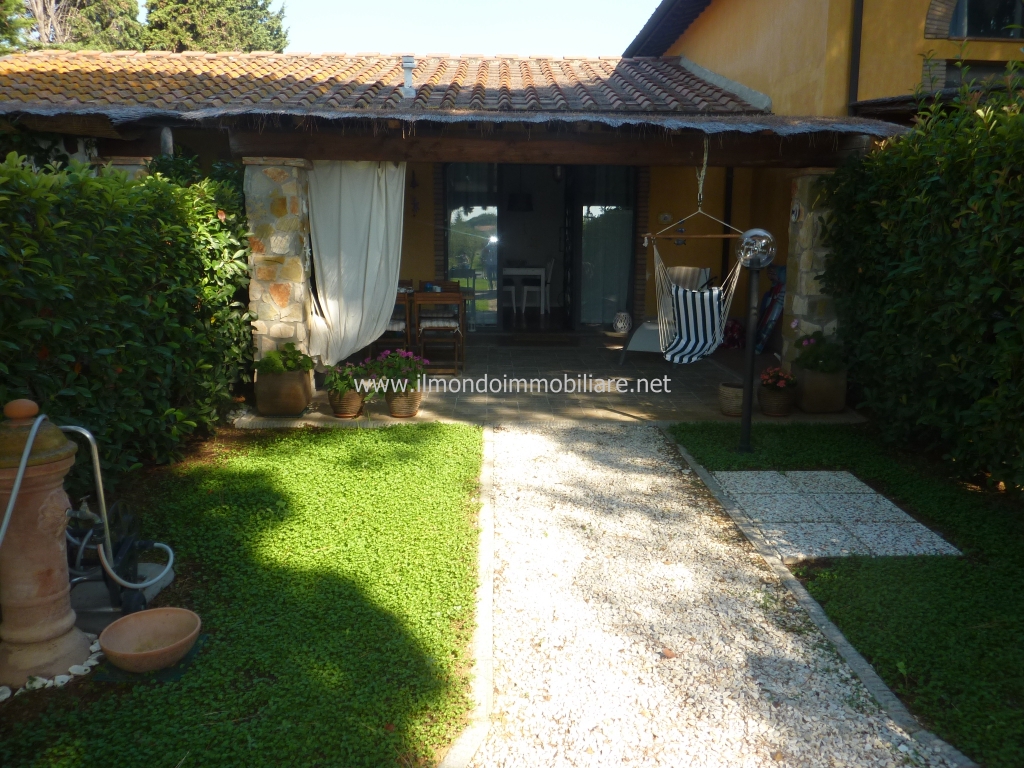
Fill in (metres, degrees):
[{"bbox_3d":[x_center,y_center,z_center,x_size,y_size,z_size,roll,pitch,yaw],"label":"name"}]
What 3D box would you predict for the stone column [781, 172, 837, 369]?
[{"bbox_3d":[2.591,-0.829,6.377,0.410,1.890,0.380,0,11,-1],"label":"stone column"}]

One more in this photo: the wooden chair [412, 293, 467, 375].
[{"bbox_3d":[-0.742,-0.547,7.669,0.470,0.840,0.520,0,11,-1],"label":"wooden chair"}]

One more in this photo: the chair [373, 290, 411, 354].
[{"bbox_3d":[-1.266,-0.507,7.562,0.460,0.860,0.540,0,11,-1],"label":"chair"}]

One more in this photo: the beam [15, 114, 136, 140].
[{"bbox_3d":[-3.549,-2.104,5.975,1.020,0.210,0.200,0,11,-1],"label":"beam"}]

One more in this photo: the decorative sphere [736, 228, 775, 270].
[{"bbox_3d":[1.575,-0.873,4.763,0.261,0.261,0.261,0,11,-1],"label":"decorative sphere"}]

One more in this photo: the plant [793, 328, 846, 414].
[{"bbox_3d":[2.496,-0.117,6.002,0.380,0.630,0.360,0,11,-1],"label":"plant"}]

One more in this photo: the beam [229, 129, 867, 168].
[{"bbox_3d":[0.326,-2.009,6.212,5.300,0.260,0.220,0,11,-1],"label":"beam"}]

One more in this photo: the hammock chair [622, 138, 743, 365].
[{"bbox_3d":[1.548,-1.104,6.240,0.920,1.830,0.620,4,12,18],"label":"hammock chair"}]

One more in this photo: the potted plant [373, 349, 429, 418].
[{"bbox_3d":[-0.892,-0.018,5.916,0.450,0.530,0.420,0,11,-1],"label":"potted plant"}]

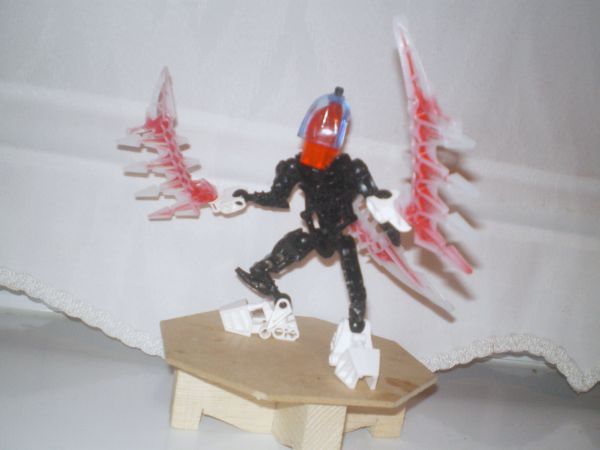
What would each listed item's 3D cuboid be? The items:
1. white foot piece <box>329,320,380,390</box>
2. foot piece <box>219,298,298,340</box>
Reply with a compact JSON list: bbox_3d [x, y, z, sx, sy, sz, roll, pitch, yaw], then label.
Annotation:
[{"bbox_3d":[0.030,0.067,0.353,0.022,0.024,0.047,7,12,-13],"label":"white foot piece"},{"bbox_3d":[-0.023,0.051,0.388,0.047,0.024,0.022,9,9,-5],"label":"foot piece"}]

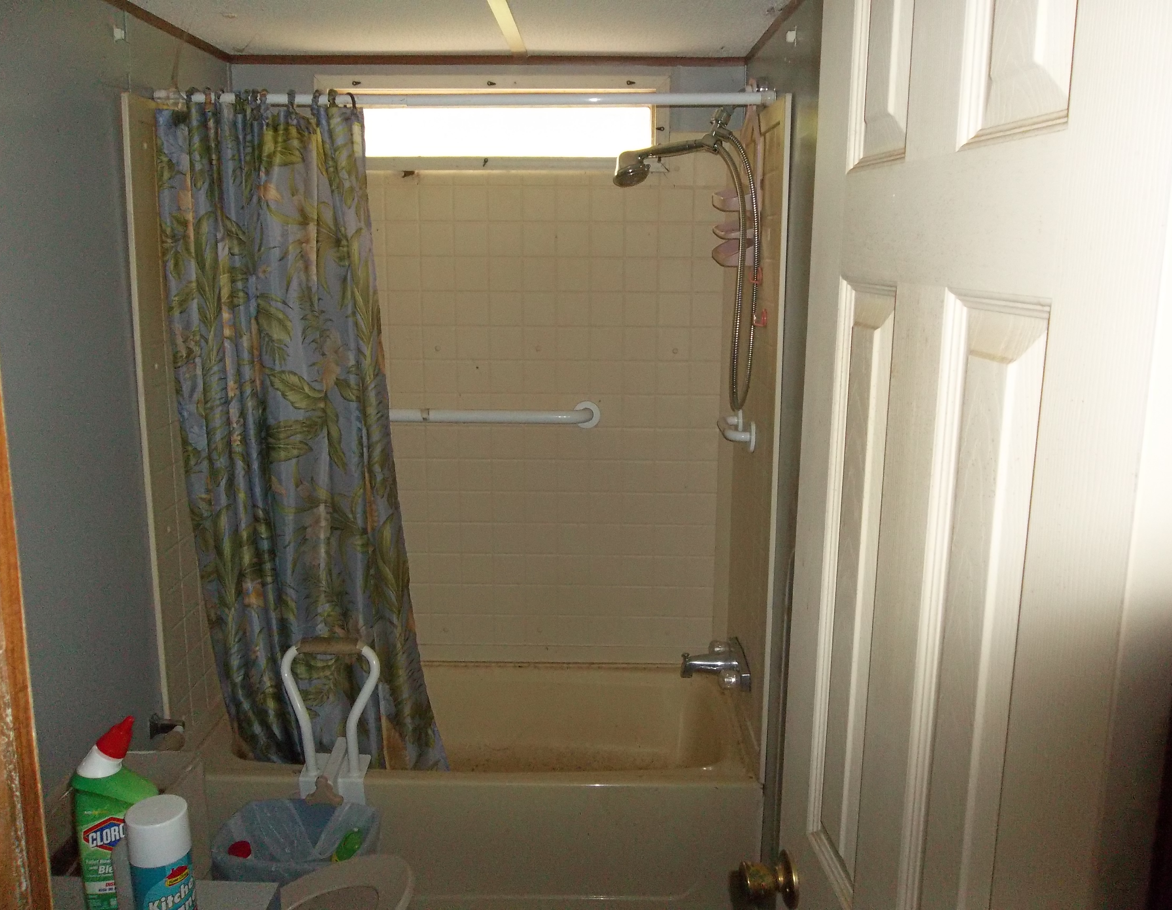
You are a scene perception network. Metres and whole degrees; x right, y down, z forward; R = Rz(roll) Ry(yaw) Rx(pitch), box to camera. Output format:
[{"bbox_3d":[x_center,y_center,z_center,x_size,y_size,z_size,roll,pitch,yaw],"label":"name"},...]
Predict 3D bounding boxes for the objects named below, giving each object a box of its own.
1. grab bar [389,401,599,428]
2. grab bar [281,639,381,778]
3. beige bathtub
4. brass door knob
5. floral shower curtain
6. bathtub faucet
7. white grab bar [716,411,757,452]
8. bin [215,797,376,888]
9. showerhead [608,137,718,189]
[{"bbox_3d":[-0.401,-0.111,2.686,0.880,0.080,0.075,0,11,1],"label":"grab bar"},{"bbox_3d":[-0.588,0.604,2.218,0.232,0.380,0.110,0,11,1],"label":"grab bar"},{"bbox_3d":[-0.279,0.882,2.577,1.394,0.385,0.673,0,11,1],"label":"beige bathtub"},{"bbox_3d":[0.230,0.540,1.210,0.068,0.065,0.065,-1,11,-4],"label":"brass door knob"},{"bbox_3d":[-0.662,0.032,2.298,0.617,1.730,0.160,0,11,1],"label":"floral shower curtain"},{"bbox_3d":[0.333,0.560,2.513,0.165,0.078,0.275,0,11,1],"label":"bathtub faucet"},{"bbox_3d":[0.386,-0.070,2.481,0.072,0.078,0.300,0,11,1],"label":"white grab bar"},{"bbox_3d":[-0.631,0.990,2.121,0.310,0.350,0.215,0,11,1],"label":"bin"},{"bbox_3d":[0.189,-0.699,2.258,0.260,0.100,0.085,-10,11,3],"label":"showerhead"}]

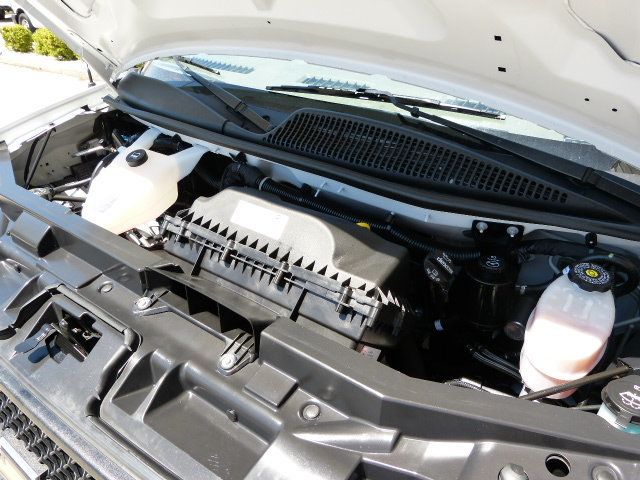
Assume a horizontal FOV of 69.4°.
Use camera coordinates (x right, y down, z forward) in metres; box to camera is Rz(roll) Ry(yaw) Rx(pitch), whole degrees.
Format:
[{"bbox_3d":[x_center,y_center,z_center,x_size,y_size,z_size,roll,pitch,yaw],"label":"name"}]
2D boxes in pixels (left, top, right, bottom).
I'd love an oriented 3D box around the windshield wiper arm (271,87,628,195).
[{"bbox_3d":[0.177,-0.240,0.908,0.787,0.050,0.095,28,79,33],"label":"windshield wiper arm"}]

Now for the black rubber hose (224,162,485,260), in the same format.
[{"bbox_3d":[0.021,-0.063,0.837,0.544,0.062,0.058,20,40,28],"label":"black rubber hose"}]

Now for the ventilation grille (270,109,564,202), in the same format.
[{"bbox_3d":[0.136,-0.165,0.830,0.580,0.045,0.110,19,68,32],"label":"ventilation grille"}]

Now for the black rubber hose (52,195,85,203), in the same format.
[{"bbox_3d":[-0.626,-0.103,1.150,0.100,0.018,0.018,8,35,18],"label":"black rubber hose"}]

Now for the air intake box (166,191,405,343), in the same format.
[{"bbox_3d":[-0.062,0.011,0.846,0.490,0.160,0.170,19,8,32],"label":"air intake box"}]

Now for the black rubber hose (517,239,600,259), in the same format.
[{"bbox_3d":[0.337,0.013,0.657,0.111,0.028,0.028,-3,31,26],"label":"black rubber hose"}]

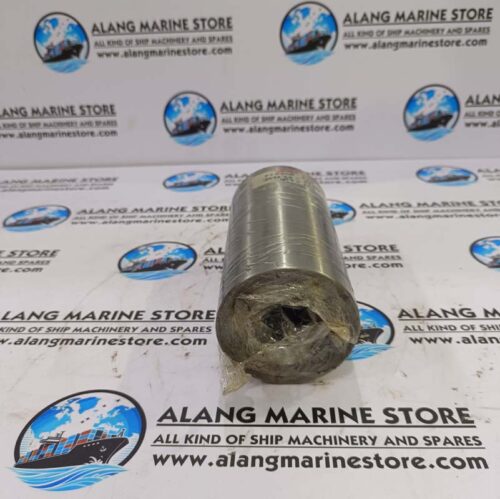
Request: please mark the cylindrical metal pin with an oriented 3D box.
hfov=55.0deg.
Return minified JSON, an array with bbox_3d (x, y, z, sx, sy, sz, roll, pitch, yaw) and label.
[{"bbox_3d":[0.027,0.007,0.386,0.092,0.092,0.180,-2,29,3],"label":"cylindrical metal pin"}]

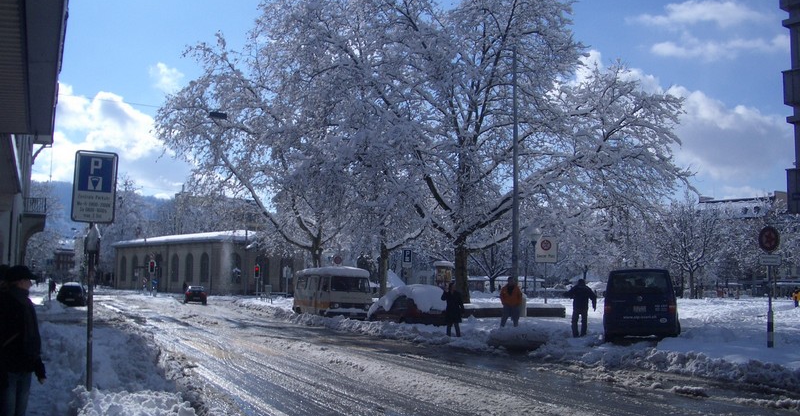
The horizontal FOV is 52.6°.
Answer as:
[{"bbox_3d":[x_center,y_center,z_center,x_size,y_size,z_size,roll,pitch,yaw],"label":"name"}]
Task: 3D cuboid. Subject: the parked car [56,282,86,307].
[{"bbox_3d":[-23.600,6.190,58.600,1.780,1.620,4.400,2,-6,-18],"label":"parked car"}]

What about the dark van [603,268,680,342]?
[{"bbox_3d":[7.200,2.814,23.900,1.910,1.960,4.890,-2,-6,19],"label":"dark van"}]

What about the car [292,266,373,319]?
[{"bbox_3d":[-3.160,3.990,37.700,2.020,2.200,4.900,3,-6,-25],"label":"car"}]

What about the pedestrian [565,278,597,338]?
[{"bbox_3d":[5.333,2.959,23.900,0.880,1.720,0.500,-1,-5,10],"label":"pedestrian"}]

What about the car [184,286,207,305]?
[{"bbox_3d":[-16.289,6.904,64.300,1.700,1.420,4.350,2,-6,-16],"label":"car"}]

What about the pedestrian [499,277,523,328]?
[{"bbox_3d":[3.887,3.286,28.200,0.680,1.740,0.450,-1,-5,8],"label":"pedestrian"}]

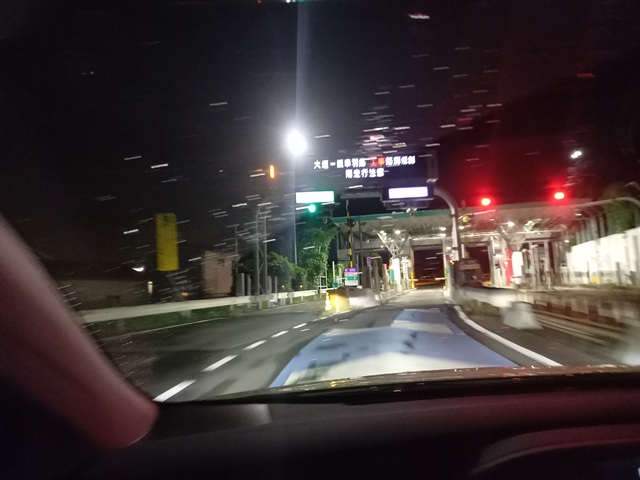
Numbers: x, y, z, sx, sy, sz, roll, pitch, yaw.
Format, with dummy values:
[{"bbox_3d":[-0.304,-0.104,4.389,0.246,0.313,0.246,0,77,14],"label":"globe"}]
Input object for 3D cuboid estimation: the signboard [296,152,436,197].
[{"bbox_3d":[2.414,-3.479,24.000,7.200,1.850,0.700,-3,-5,8],"label":"signboard"}]

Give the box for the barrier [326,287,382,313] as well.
[{"bbox_3d":[1.510,2.533,20.270,0.950,0.880,4.300,-4,-5,22],"label":"barrier"}]

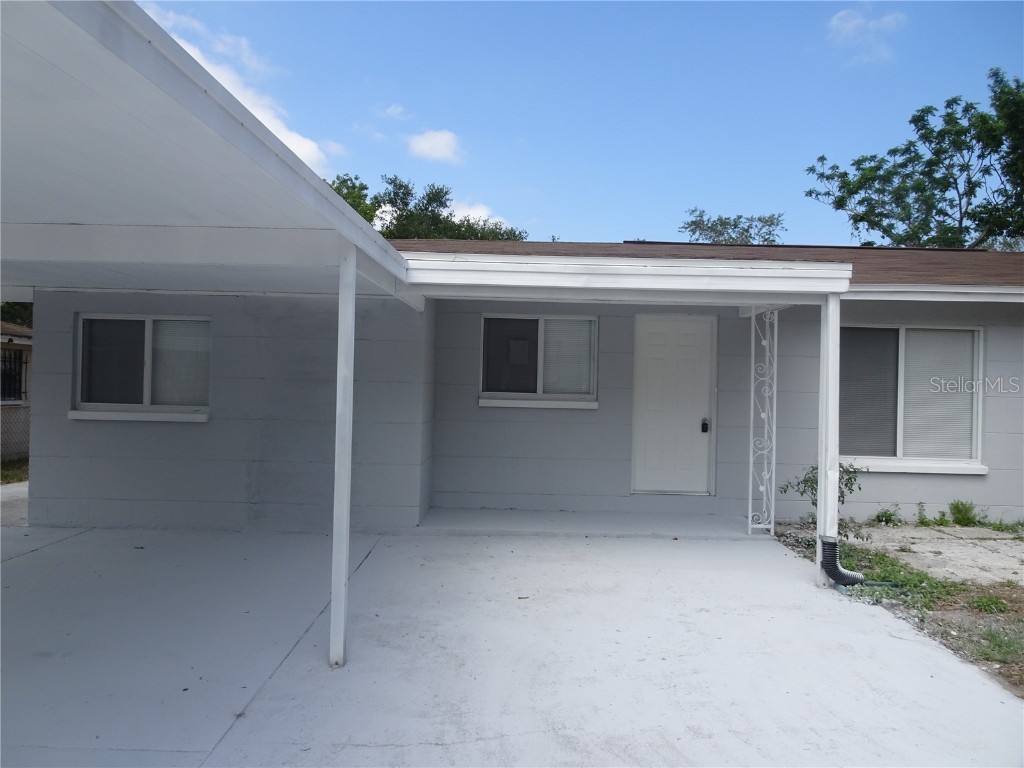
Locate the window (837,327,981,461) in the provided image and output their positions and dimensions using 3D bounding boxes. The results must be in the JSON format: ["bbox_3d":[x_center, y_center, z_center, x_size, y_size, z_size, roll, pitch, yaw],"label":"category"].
[{"bbox_3d":[4.458,0.106,8.082,1.790,1.520,0.100,1,-1,0],"label":"window"}]

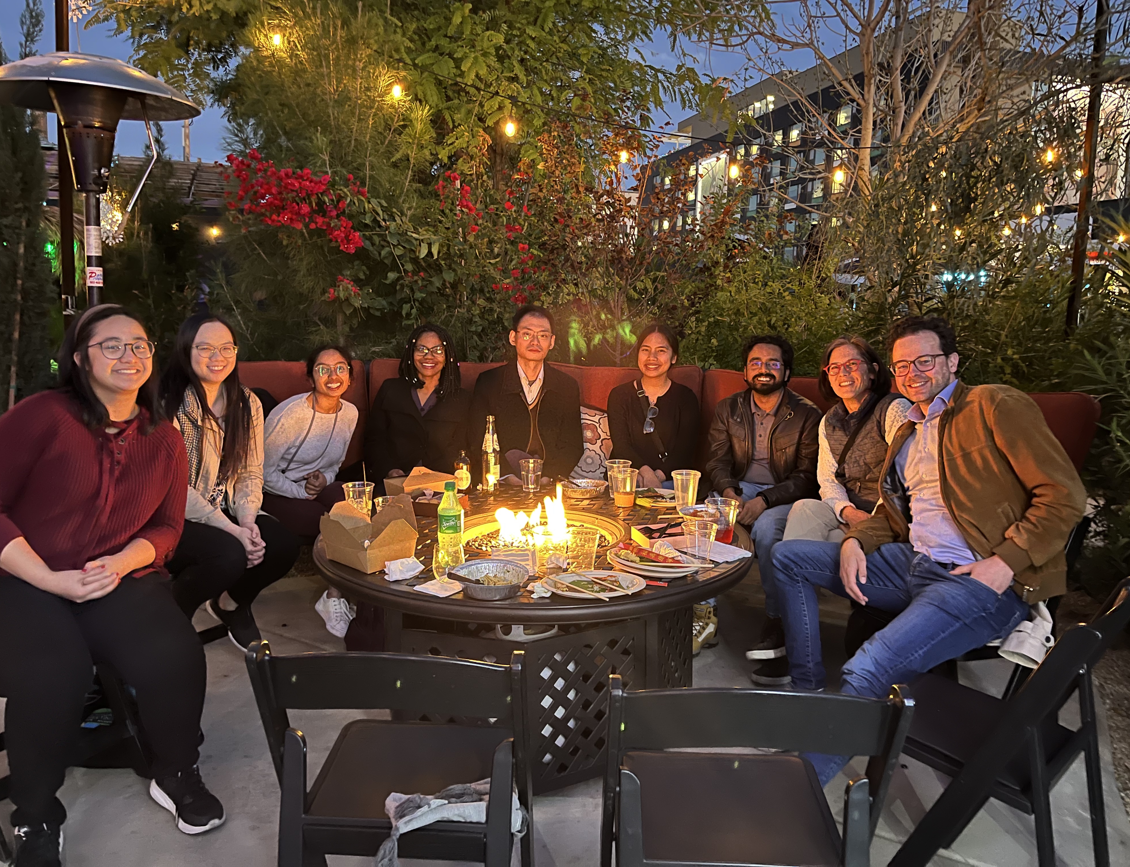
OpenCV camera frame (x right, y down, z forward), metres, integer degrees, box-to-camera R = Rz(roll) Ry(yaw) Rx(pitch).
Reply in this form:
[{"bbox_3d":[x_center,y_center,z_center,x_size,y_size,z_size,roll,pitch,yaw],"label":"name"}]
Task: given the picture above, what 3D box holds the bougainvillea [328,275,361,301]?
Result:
[{"bbox_3d":[-1.077,-0.711,4.244,0.170,0.130,0.140,-1,10,-14],"label":"bougainvillea"}]

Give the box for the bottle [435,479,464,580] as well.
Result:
[{"bbox_3d":[-0.313,0.249,2.369,0.062,0.228,0.062,-1,9,-8],"label":"bottle"}]

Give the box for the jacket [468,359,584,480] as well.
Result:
[{"bbox_3d":[-0.150,-0.022,3.453,0.460,0.550,0.350,1,9,-2],"label":"jacket"}]

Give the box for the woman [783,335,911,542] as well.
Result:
[{"bbox_3d":[0.955,0.257,3.030,0.750,1.210,0.520,-5,11,-31],"label":"woman"}]

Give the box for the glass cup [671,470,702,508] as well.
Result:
[{"bbox_3d":[0.416,0.200,2.992,0.100,0.129,0.100,2,9,8],"label":"glass cup"}]

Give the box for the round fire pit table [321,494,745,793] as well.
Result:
[{"bbox_3d":[-0.092,0.597,2.749,1.330,0.580,1.330,0,9,0],"label":"round fire pit table"}]

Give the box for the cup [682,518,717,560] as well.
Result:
[{"bbox_3d":[0.364,0.290,2.368,0.096,0.098,0.096,1,9,0],"label":"cup"}]

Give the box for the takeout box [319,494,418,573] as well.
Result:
[{"bbox_3d":[-0.515,0.262,2.310,0.200,0.140,0.200,9,12,41],"label":"takeout box"}]

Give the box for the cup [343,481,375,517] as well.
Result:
[{"bbox_3d":[-0.665,0.229,2.805,0.105,0.124,0.105,-2,10,-13],"label":"cup"}]

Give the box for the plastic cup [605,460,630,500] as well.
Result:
[{"bbox_3d":[0.196,0.170,3.175,0.094,0.128,0.094,1,9,4],"label":"plastic cup"}]

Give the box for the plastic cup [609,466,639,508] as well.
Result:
[{"bbox_3d":[0.197,0.184,2.924,0.098,0.120,0.098,1,9,0],"label":"plastic cup"}]

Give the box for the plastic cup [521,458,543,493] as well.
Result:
[{"bbox_3d":[-0.126,0.158,3.285,0.088,0.113,0.088,0,9,-2],"label":"plastic cup"}]

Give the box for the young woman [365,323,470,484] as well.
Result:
[{"bbox_3d":[-0.593,0.134,3.702,0.500,1.182,0.760,-2,10,-12],"label":"young woman"}]

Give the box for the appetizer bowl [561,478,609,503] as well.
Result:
[{"bbox_3d":[0.069,0.200,3.048,0.168,0.043,0.168,1,9,0],"label":"appetizer bowl"}]

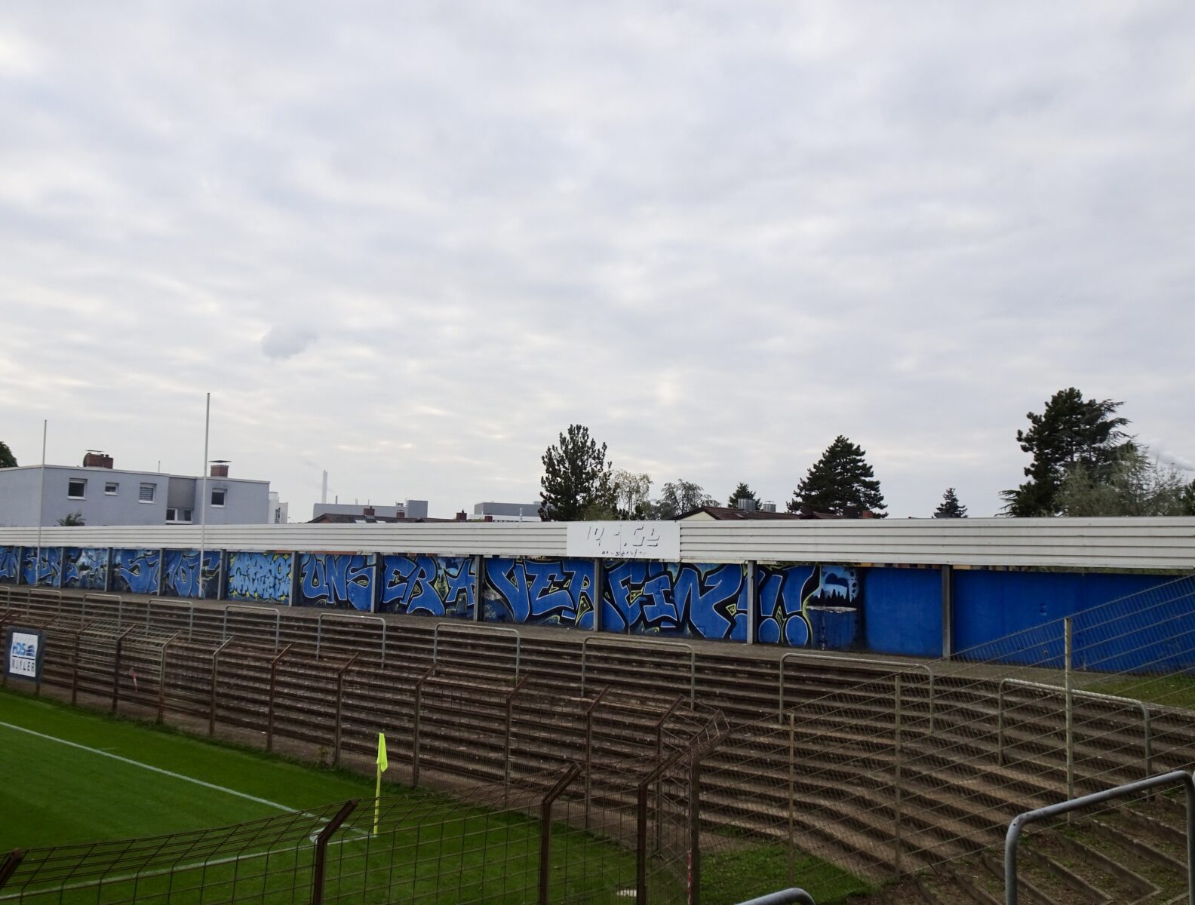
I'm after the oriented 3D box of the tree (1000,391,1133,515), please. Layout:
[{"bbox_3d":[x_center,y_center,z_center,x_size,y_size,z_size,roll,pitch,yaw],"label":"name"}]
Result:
[{"bbox_3d":[30.510,3.540,72.300,8.580,15.600,8.320,1,-5,0],"label":"tree"}]

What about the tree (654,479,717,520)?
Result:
[{"bbox_3d":[7.480,7.700,96.510,5.570,10.770,5.410,1,-5,0],"label":"tree"}]

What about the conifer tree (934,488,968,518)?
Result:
[{"bbox_3d":[29.020,7.980,91.540,3.920,10.170,3.800,1,-5,0],"label":"conifer tree"}]

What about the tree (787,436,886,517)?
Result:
[{"bbox_3d":[19.570,5.730,91.360,8.650,14.240,8.390,1,-5,0],"label":"tree"}]

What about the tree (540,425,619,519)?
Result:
[{"bbox_3d":[-1.550,4.660,79.400,5.610,13.370,5.440,1,-5,0],"label":"tree"}]

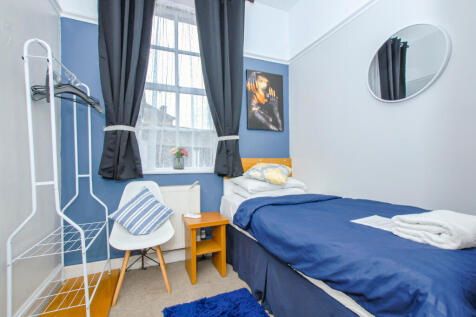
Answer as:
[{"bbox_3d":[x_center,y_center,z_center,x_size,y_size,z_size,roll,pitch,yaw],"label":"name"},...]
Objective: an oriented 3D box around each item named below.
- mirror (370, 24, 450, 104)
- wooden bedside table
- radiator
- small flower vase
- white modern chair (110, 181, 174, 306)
[{"bbox_3d":[1.114,-0.631,1.343,0.030,0.490,0.487,0,0,-22],"label":"mirror"},{"bbox_3d":[-0.296,0.788,1.798,0.345,0.480,0.295,0,0,-22],"label":"wooden bedside table"},{"bbox_3d":[-0.622,0.573,1.942,0.495,0.610,0.090,0,0,-22],"label":"radiator"},{"bbox_3d":[-0.615,0.052,2.082,0.100,0.125,0.100,0,0,-22],"label":"small flower vase"},{"bbox_3d":[-0.762,0.618,1.621,0.460,0.825,0.520,0,0,-22],"label":"white modern chair"}]

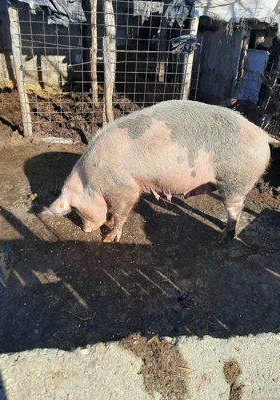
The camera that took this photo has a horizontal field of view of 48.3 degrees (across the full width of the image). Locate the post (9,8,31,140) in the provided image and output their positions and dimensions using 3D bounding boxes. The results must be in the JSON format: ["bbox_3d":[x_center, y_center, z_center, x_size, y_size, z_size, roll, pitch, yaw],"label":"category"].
[{"bbox_3d":[-1.498,-1.587,3.996,0.120,1.514,0.120,3,28,-2],"label":"post"}]

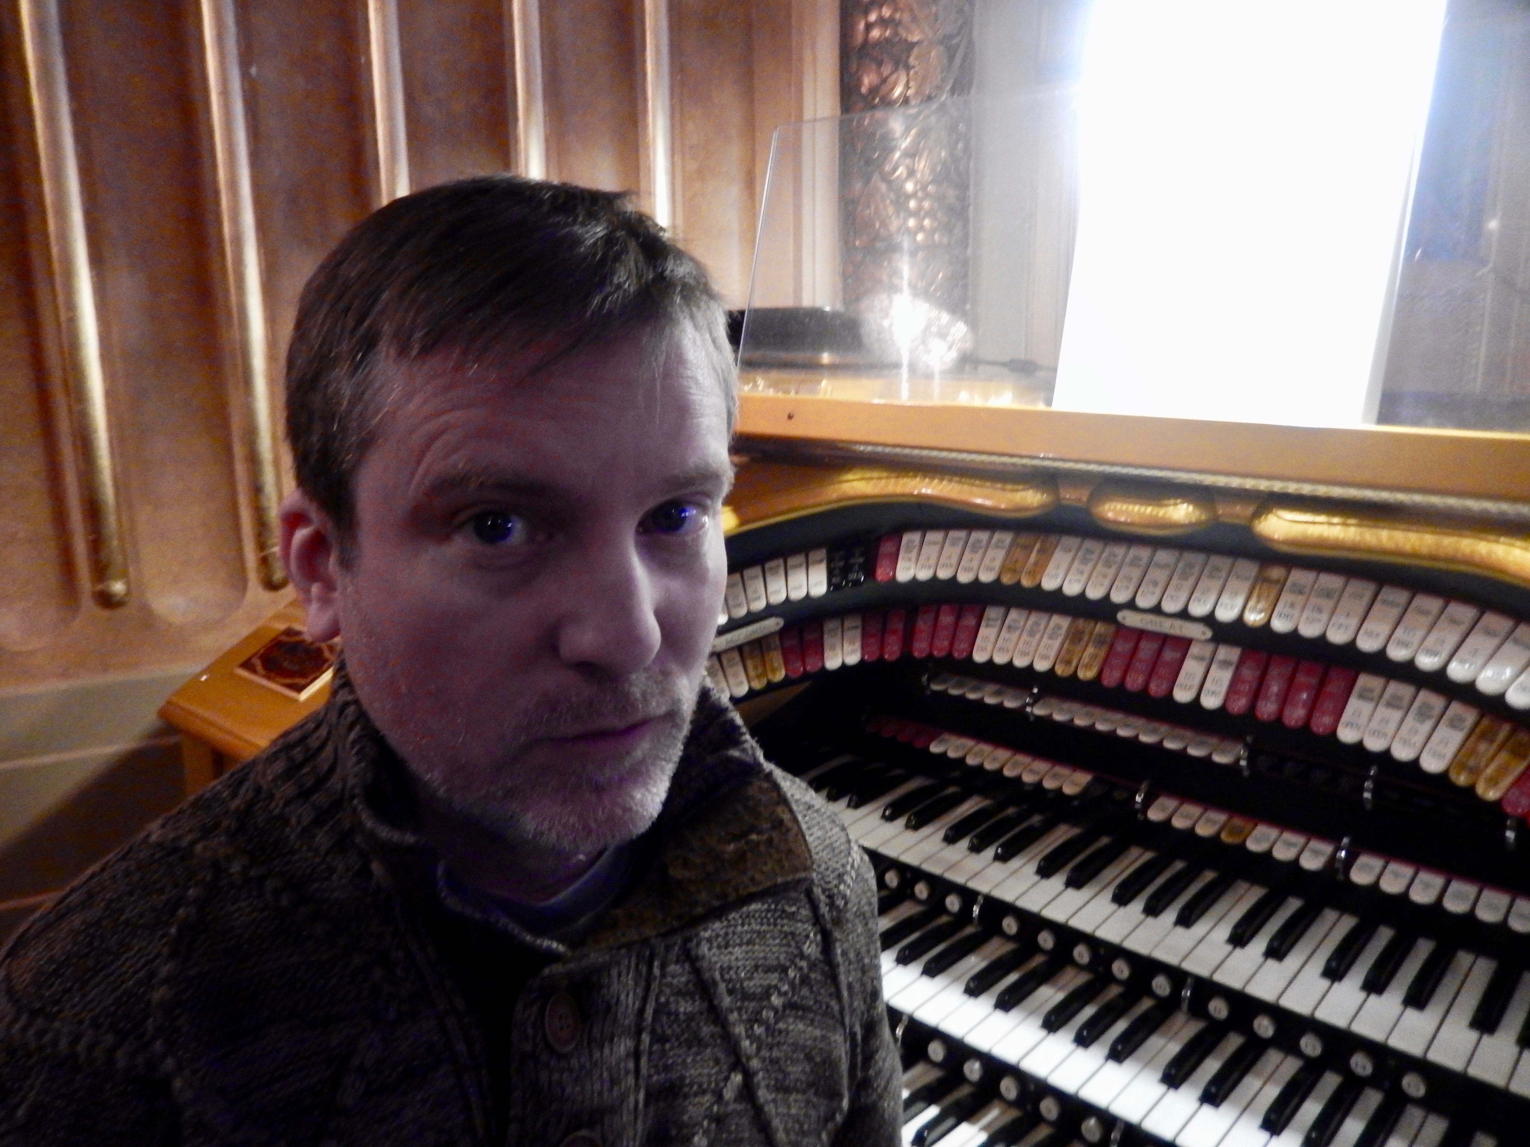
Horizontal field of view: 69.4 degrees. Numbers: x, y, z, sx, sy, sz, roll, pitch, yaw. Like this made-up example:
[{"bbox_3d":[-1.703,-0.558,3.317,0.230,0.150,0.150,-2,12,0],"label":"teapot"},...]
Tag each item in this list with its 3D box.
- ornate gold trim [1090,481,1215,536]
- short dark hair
[{"bbox_3d":[0.329,-0.055,0.938,0.108,0.037,0.030,10,16,40],"label":"ornate gold trim"},{"bbox_3d":[-0.108,-0.077,0.465,0.175,0.170,0.195,-4,8,-29],"label":"short dark hair"}]

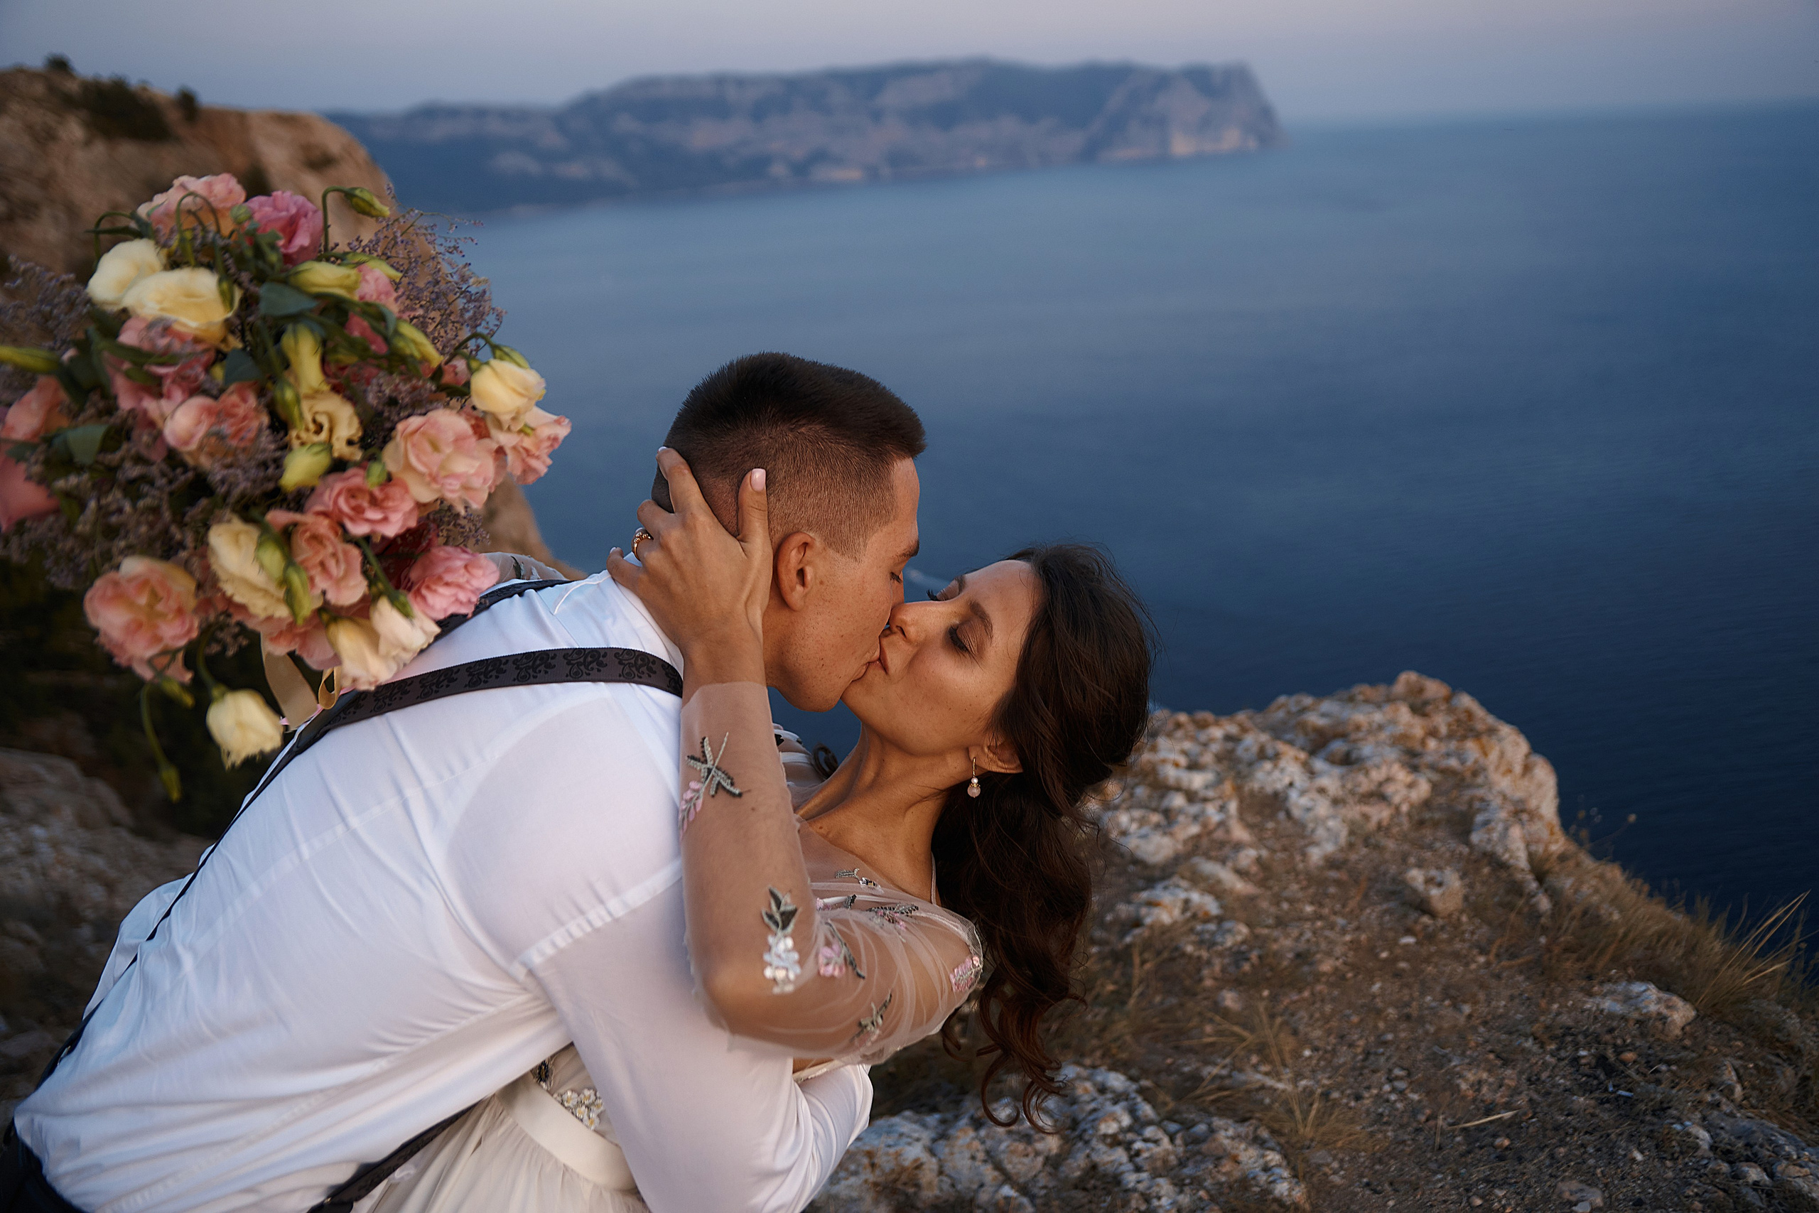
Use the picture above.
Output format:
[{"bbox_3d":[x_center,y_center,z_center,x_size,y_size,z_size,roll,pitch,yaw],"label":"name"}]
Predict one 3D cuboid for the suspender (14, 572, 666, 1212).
[{"bbox_3d":[-0.377,0.208,1.043,0.530,0.270,0.260,-47,30,-24],"label":"suspender"}]

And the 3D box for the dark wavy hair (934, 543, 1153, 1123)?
[{"bbox_3d":[0.116,0.193,1.210,0.180,0.490,0.180,-13,21,-29],"label":"dark wavy hair"}]

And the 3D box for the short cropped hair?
[{"bbox_3d":[-0.097,-0.117,1.130,0.190,0.160,0.160,22,0,-22],"label":"short cropped hair"}]

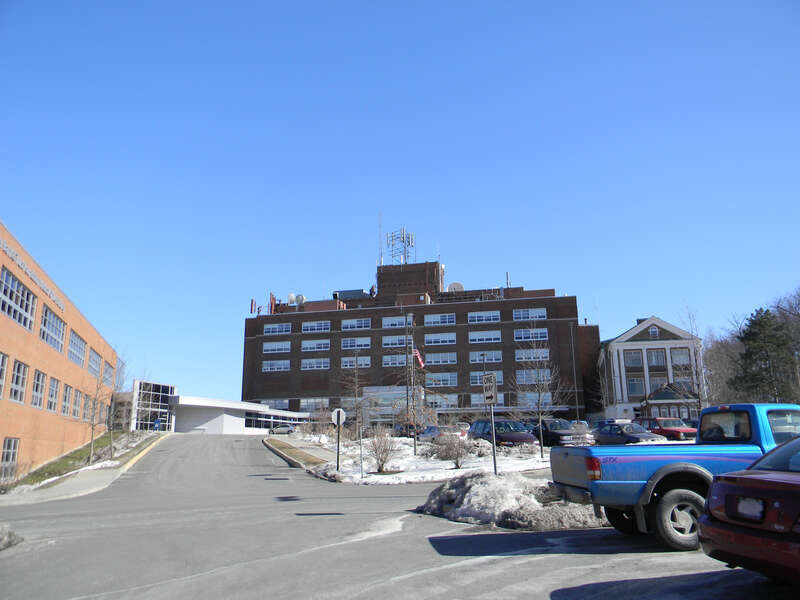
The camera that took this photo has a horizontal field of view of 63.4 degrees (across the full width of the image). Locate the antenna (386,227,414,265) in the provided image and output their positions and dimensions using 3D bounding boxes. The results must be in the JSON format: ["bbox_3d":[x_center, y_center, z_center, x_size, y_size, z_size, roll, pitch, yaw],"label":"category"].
[{"bbox_3d":[0.106,-10.670,127.056,4.800,8.000,4.300,-4,-14,14],"label":"antenna"}]

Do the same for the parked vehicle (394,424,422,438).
[{"bbox_3d":[0.596,13.094,63.706,1.800,1.650,4.600,3,-14,-14],"label":"parked vehicle"}]

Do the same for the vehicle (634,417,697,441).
[{"bbox_3d":[12.648,6.453,30.722,1.730,1.620,4.250,3,-14,-13],"label":"vehicle"}]

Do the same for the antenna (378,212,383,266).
[{"bbox_3d":[-3.624,-11.740,123.151,0.400,11.500,0.400,-4,-14,14],"label":"antenna"}]

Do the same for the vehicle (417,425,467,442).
[{"bbox_3d":[2.564,8.710,41.100,1.750,1.430,4.600,3,-14,-14],"label":"vehicle"}]

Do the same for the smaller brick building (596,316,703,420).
[{"bbox_3d":[37.777,12.466,99.611,12.000,16.000,18.000,-3,-14,12],"label":"smaller brick building"}]

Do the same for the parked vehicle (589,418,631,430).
[{"bbox_3d":[13.410,8.438,41.070,1.800,1.650,4.600,3,-14,-13],"label":"parked vehicle"}]

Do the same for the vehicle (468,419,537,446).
[{"bbox_3d":[4.495,6.082,28.254,1.870,1.720,4.700,2,-14,-12],"label":"vehicle"}]

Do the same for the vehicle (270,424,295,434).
[{"bbox_3d":[-17.021,18.953,94.713,4.400,1.470,1.730,-4,-14,13],"label":"vehicle"}]

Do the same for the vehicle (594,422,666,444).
[{"bbox_3d":[11.049,6.688,31.285,1.720,1.390,4.500,3,-14,-15],"label":"vehicle"}]

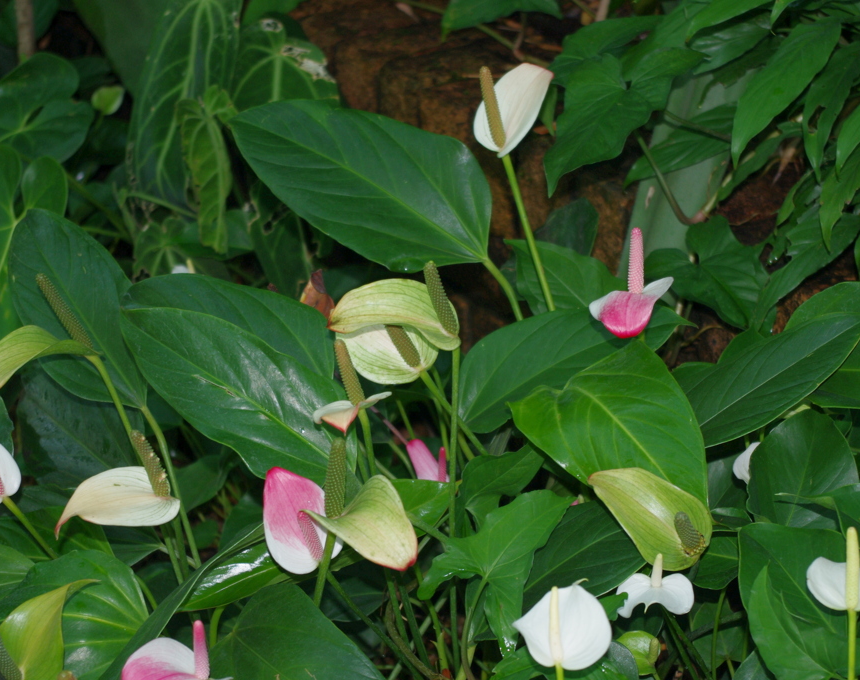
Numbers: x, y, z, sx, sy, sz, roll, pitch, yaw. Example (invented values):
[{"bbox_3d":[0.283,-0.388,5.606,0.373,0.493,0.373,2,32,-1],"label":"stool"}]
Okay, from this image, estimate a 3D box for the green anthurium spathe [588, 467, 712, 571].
[{"bbox_3d":[0.166,0.134,1.750,0.108,0.040,0.060,36,77,17],"label":"green anthurium spathe"}]

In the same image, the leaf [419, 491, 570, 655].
[{"bbox_3d":[0.077,0.199,2.120,0.115,0.045,0.150,35,72,21],"label":"leaf"}]

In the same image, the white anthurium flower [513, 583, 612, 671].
[{"bbox_3d":[0.098,0.211,1.720,0.074,0.068,0.040,0,26,0],"label":"white anthurium flower"}]

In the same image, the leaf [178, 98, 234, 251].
[{"bbox_3d":[-0.247,-0.182,2.550,0.065,0.185,0.050,-4,27,-8],"label":"leaf"}]

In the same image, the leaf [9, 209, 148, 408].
[{"bbox_3d":[-0.339,-0.030,2.280,0.125,0.045,0.232,-28,79,-23],"label":"leaf"}]

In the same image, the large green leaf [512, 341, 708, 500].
[{"bbox_3d":[0.188,0.102,2.120,0.135,0.050,0.190,-32,66,-20],"label":"large green leaf"}]

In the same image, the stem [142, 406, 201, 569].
[{"bbox_3d":[-0.249,0.142,2.250,0.020,0.178,0.020,-17,19,8],"label":"stem"}]

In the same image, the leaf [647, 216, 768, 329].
[{"bbox_3d":[0.306,-0.072,2.500,0.125,0.040,0.144,-25,67,-8],"label":"leaf"}]

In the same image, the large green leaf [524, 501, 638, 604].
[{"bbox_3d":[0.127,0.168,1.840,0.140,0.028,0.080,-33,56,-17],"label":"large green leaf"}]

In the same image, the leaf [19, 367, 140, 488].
[{"bbox_3d":[-0.293,0.078,1.960,0.160,0.030,0.100,41,61,19],"label":"leaf"}]

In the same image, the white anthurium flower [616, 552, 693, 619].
[{"bbox_3d":[0.199,0.217,2.060,0.070,0.050,0.055,0,27,0],"label":"white anthurium flower"}]

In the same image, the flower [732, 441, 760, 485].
[{"bbox_3d":[0.269,0.102,1.920,0.052,0.048,0.032,8,27,17],"label":"flower"}]

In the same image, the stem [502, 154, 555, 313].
[{"bbox_3d":[0.083,-0.090,1.970,0.007,0.145,0.007,-16,16,5],"label":"stem"}]

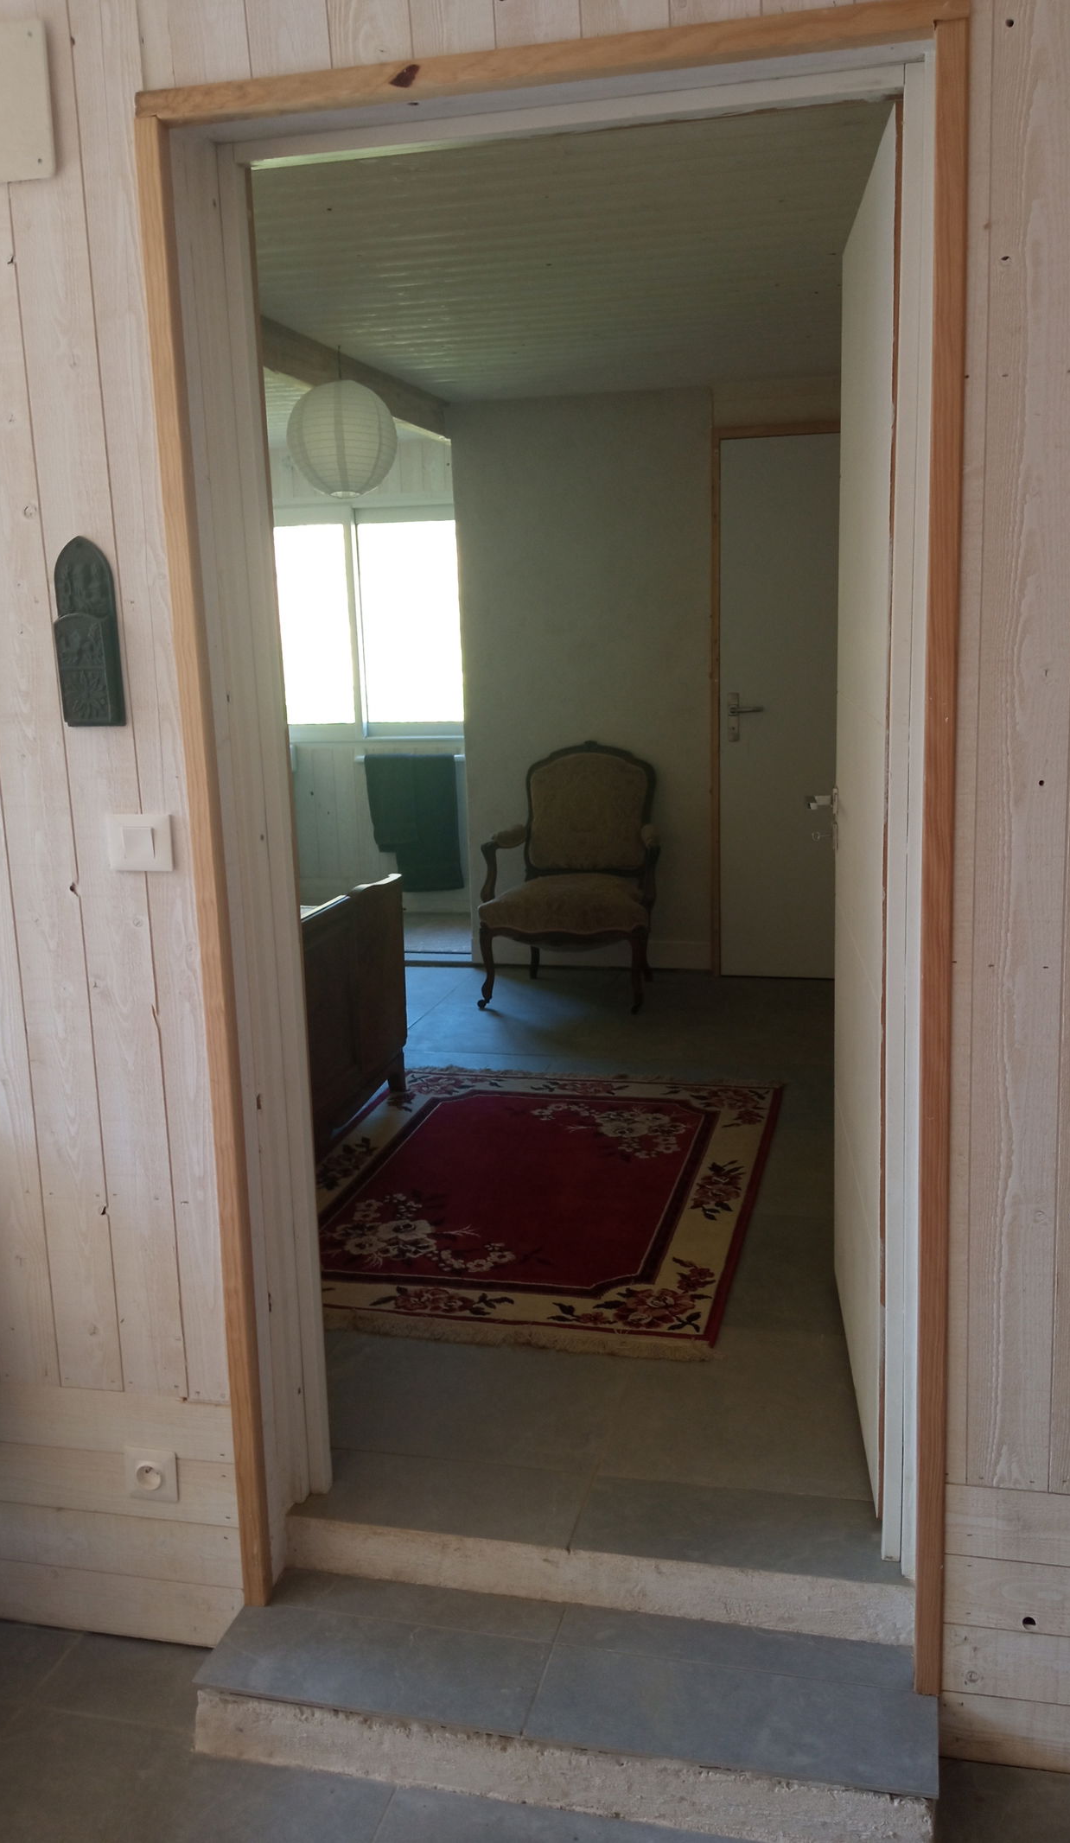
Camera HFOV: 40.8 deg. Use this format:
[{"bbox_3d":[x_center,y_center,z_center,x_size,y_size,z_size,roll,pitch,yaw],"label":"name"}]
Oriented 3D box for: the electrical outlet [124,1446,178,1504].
[{"bbox_3d":[-0.595,0.862,2.244,0.085,0.085,0.013,1,12,13],"label":"electrical outlet"}]

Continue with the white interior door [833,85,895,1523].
[{"bbox_3d":[0.569,-0.147,2.442,0.039,2.009,0.859,0,12,8],"label":"white interior door"}]

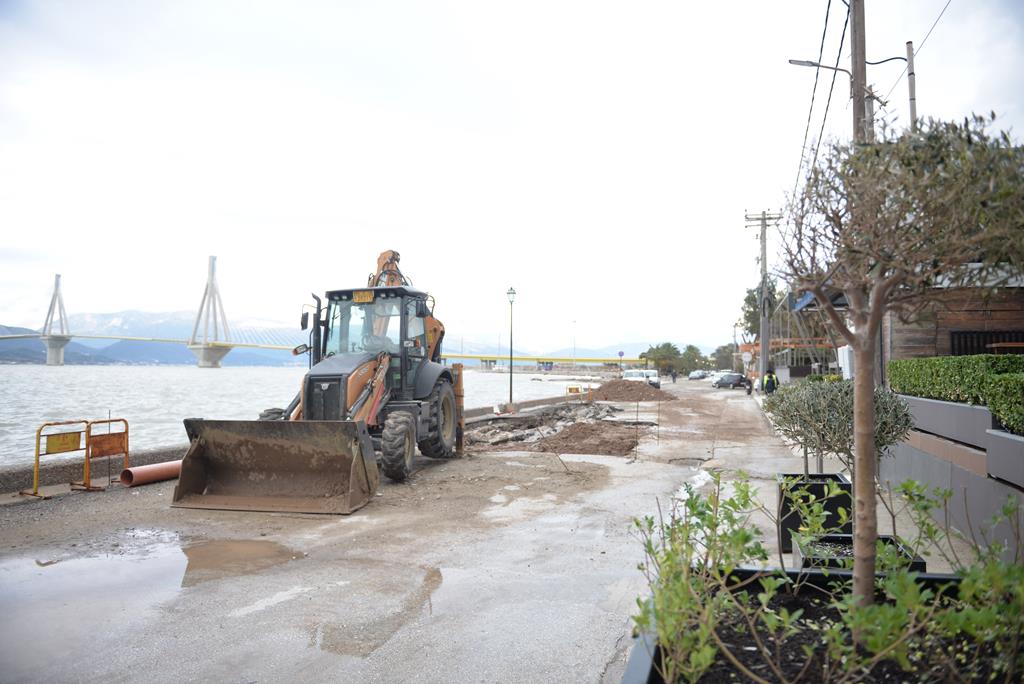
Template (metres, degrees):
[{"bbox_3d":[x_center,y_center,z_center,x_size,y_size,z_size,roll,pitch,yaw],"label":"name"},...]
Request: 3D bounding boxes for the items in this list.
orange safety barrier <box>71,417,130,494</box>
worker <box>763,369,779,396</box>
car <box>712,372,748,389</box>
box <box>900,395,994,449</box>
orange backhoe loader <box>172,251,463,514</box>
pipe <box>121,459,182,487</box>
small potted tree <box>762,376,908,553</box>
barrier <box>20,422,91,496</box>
[{"bbox_3d":[-5.613,1.543,9.540,0.520,0.930,0.740,0,-2,13],"label":"orange safety barrier"},{"bbox_3d":[9.454,1.849,24.967,0.580,1.760,0.420,0,-2,18],"label":"worker"},{"bbox_3d":[20.568,3.701,64.000,1.720,1.460,4.050,1,-2,-18],"label":"car"},{"bbox_3d":[4.942,0.827,7.545,0.460,0.380,3.188,0,-2,16],"label":"box"},{"bbox_3d":[-2.511,0.153,10.948,2.320,3.900,5.750,0,-2,8],"label":"orange backhoe loader"},{"bbox_3d":[-4.772,1.922,10.576,0.255,0.255,2.500,0,-2,24],"label":"pipe"},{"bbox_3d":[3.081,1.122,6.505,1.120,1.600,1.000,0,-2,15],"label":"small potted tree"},{"bbox_3d":[-6.005,1.519,9.138,0.580,0.940,0.800,0,-2,16],"label":"barrier"}]

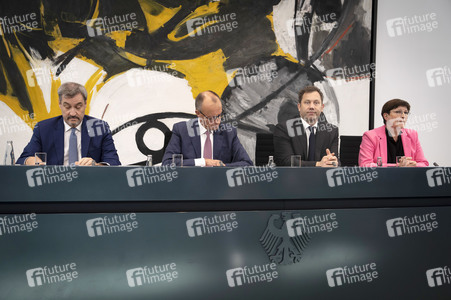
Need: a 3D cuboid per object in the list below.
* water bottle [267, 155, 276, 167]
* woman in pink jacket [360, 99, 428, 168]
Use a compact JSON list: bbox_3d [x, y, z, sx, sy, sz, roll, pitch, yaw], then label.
[{"bbox_3d":[0.277,0.115,3.000,0.054,0.150,0.054,0,2,-11],"label":"water bottle"},{"bbox_3d":[1.210,0.260,3.460,0.520,1.250,0.720,0,2,-17],"label":"woman in pink jacket"}]

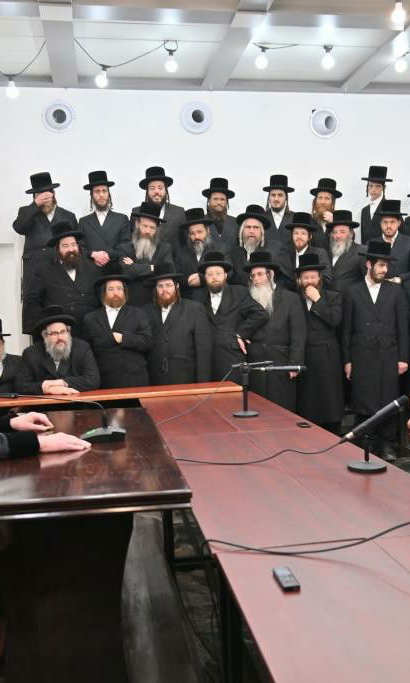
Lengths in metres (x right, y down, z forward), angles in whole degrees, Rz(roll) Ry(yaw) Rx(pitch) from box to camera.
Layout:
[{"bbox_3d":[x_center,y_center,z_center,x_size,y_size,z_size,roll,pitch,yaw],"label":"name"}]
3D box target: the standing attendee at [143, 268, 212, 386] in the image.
[{"bbox_3d":[-0.205,0.220,5.790,0.560,1.673,0.420,-1,3,16],"label":"standing attendee"}]

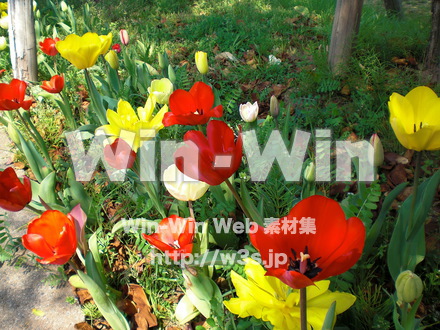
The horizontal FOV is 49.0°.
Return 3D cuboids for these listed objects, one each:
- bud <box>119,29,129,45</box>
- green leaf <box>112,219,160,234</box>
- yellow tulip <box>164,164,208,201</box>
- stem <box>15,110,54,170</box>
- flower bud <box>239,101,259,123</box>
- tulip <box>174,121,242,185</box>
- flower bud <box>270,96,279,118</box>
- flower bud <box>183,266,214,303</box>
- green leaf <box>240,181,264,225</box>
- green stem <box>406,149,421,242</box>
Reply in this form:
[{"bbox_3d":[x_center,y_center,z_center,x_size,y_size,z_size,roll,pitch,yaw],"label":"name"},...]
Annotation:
[{"bbox_3d":[-0.329,-0.438,1.650,0.029,0.055,0.029,-5,28,-10],"label":"bud"},{"bbox_3d":[-0.128,0.094,0.740,0.080,0.024,0.028,2,25,0],"label":"green leaf"},{"bbox_3d":[-0.045,0.021,0.645,0.060,0.055,0.058,-1,25,1],"label":"yellow tulip"},{"bbox_3d":[-0.415,-0.052,1.090,0.010,0.176,0.010,-31,45,-17],"label":"stem"},{"bbox_3d":[0.070,-0.130,1.170,0.046,0.050,0.045,2,27,0],"label":"flower bud"},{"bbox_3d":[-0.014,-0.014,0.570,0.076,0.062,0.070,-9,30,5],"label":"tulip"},{"bbox_3d":[0.133,-0.143,1.180,0.021,0.056,0.021,-3,27,0],"label":"flower bud"},{"bbox_3d":[-0.030,0.166,0.670,0.030,0.055,0.030,-26,28,12],"label":"flower bud"},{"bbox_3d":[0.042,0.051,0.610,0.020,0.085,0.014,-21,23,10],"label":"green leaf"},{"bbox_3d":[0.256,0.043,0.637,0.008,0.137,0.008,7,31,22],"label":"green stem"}]

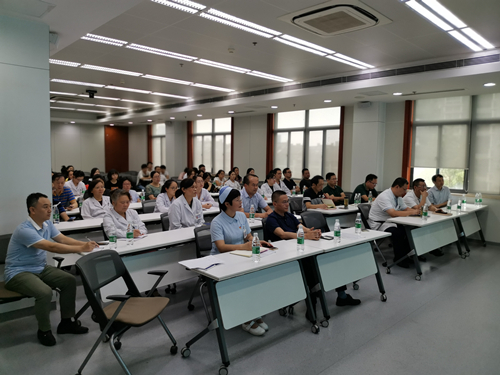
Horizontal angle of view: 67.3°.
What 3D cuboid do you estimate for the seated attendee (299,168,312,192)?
[{"bbox_3d":[1.288,0.222,8.773,0.530,1.310,0.800,-2,6,-33],"label":"seated attendee"}]

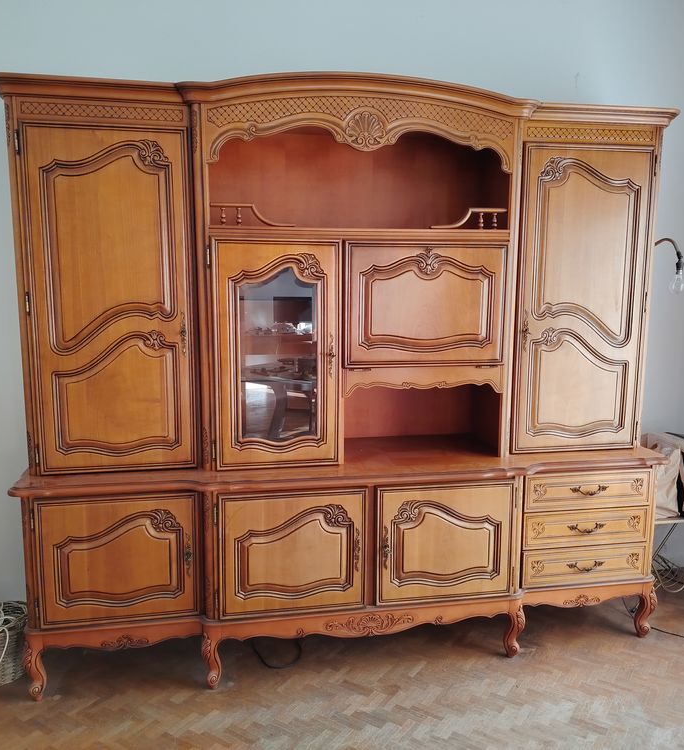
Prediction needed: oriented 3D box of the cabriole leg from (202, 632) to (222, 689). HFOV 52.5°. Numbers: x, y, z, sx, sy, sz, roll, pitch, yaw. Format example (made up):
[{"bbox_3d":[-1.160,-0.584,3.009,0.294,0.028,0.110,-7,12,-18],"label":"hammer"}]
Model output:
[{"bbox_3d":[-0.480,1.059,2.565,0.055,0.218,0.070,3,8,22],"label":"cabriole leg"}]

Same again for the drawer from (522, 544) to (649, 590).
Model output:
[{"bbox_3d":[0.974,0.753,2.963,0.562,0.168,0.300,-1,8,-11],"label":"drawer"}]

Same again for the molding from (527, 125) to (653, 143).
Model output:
[{"bbox_3d":[1.002,-0.974,2.792,0.553,0.051,0.020,-1,9,-11],"label":"molding"}]

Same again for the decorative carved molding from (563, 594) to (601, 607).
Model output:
[{"bbox_3d":[0.987,0.929,2.852,0.169,0.050,0.020,-1,8,-11],"label":"decorative carved molding"}]

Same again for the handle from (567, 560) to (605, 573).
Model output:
[{"bbox_3d":[1.015,0.798,2.887,0.172,0.048,0.032,-1,9,-11],"label":"handle"}]

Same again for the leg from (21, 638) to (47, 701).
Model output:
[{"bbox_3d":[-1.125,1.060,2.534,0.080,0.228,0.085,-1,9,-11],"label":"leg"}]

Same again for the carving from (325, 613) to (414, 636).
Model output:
[{"bbox_3d":[0.110,0.965,2.686,0.357,0.091,0.020,-1,9,-11],"label":"carving"}]

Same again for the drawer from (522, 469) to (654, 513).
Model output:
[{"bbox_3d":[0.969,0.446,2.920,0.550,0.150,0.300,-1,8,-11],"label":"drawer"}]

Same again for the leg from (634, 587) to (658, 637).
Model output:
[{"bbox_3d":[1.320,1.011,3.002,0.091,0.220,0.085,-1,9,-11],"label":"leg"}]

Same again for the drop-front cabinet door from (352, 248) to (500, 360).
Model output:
[{"bbox_3d":[0.315,-0.258,2.562,0.604,0.446,0.033,-1,8,-11],"label":"drop-front cabinet door"}]

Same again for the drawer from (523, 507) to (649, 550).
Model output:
[{"bbox_3d":[0.987,0.612,3.058,0.564,0.157,0.380,-1,9,-11],"label":"drawer"}]

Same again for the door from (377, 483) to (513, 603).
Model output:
[{"bbox_3d":[0.405,0.654,2.720,0.557,0.481,0.028,-1,9,-11],"label":"door"}]

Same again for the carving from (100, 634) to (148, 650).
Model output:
[{"bbox_3d":[-0.806,0.996,2.571,0.169,0.058,0.020,-1,9,-11],"label":"carving"}]

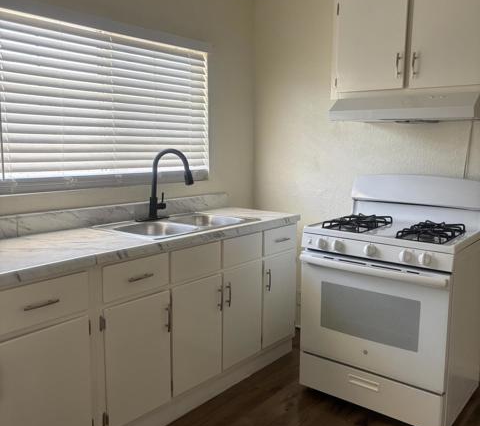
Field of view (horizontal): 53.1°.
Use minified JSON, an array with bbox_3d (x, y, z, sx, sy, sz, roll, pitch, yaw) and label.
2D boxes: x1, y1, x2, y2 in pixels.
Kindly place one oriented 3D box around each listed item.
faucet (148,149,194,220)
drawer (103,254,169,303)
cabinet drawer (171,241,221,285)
[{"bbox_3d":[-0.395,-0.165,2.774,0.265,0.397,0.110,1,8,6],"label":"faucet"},{"bbox_3d":[-0.603,0.255,2.211,0.420,0.151,0.352,7,10,39],"label":"drawer"},{"bbox_3d":[-0.369,0.220,2.493,0.420,0.152,0.345,7,10,39],"label":"cabinet drawer"}]

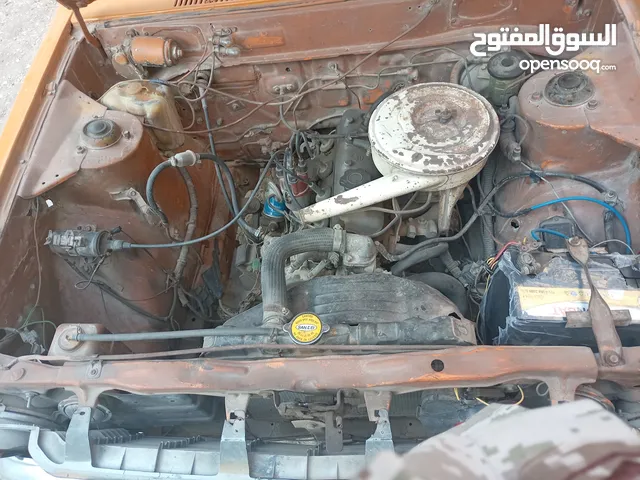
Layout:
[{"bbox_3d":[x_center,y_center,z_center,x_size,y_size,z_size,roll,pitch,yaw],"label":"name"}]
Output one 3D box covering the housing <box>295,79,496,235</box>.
[{"bbox_3d":[0.145,-0.191,0.936,0.425,0.105,0.262,-13,57,-1],"label":"housing"}]

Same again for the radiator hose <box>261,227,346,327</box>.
[{"bbox_3d":[-0.032,0.070,0.857,0.157,0.075,0.170,-3,58,5],"label":"radiator hose"}]

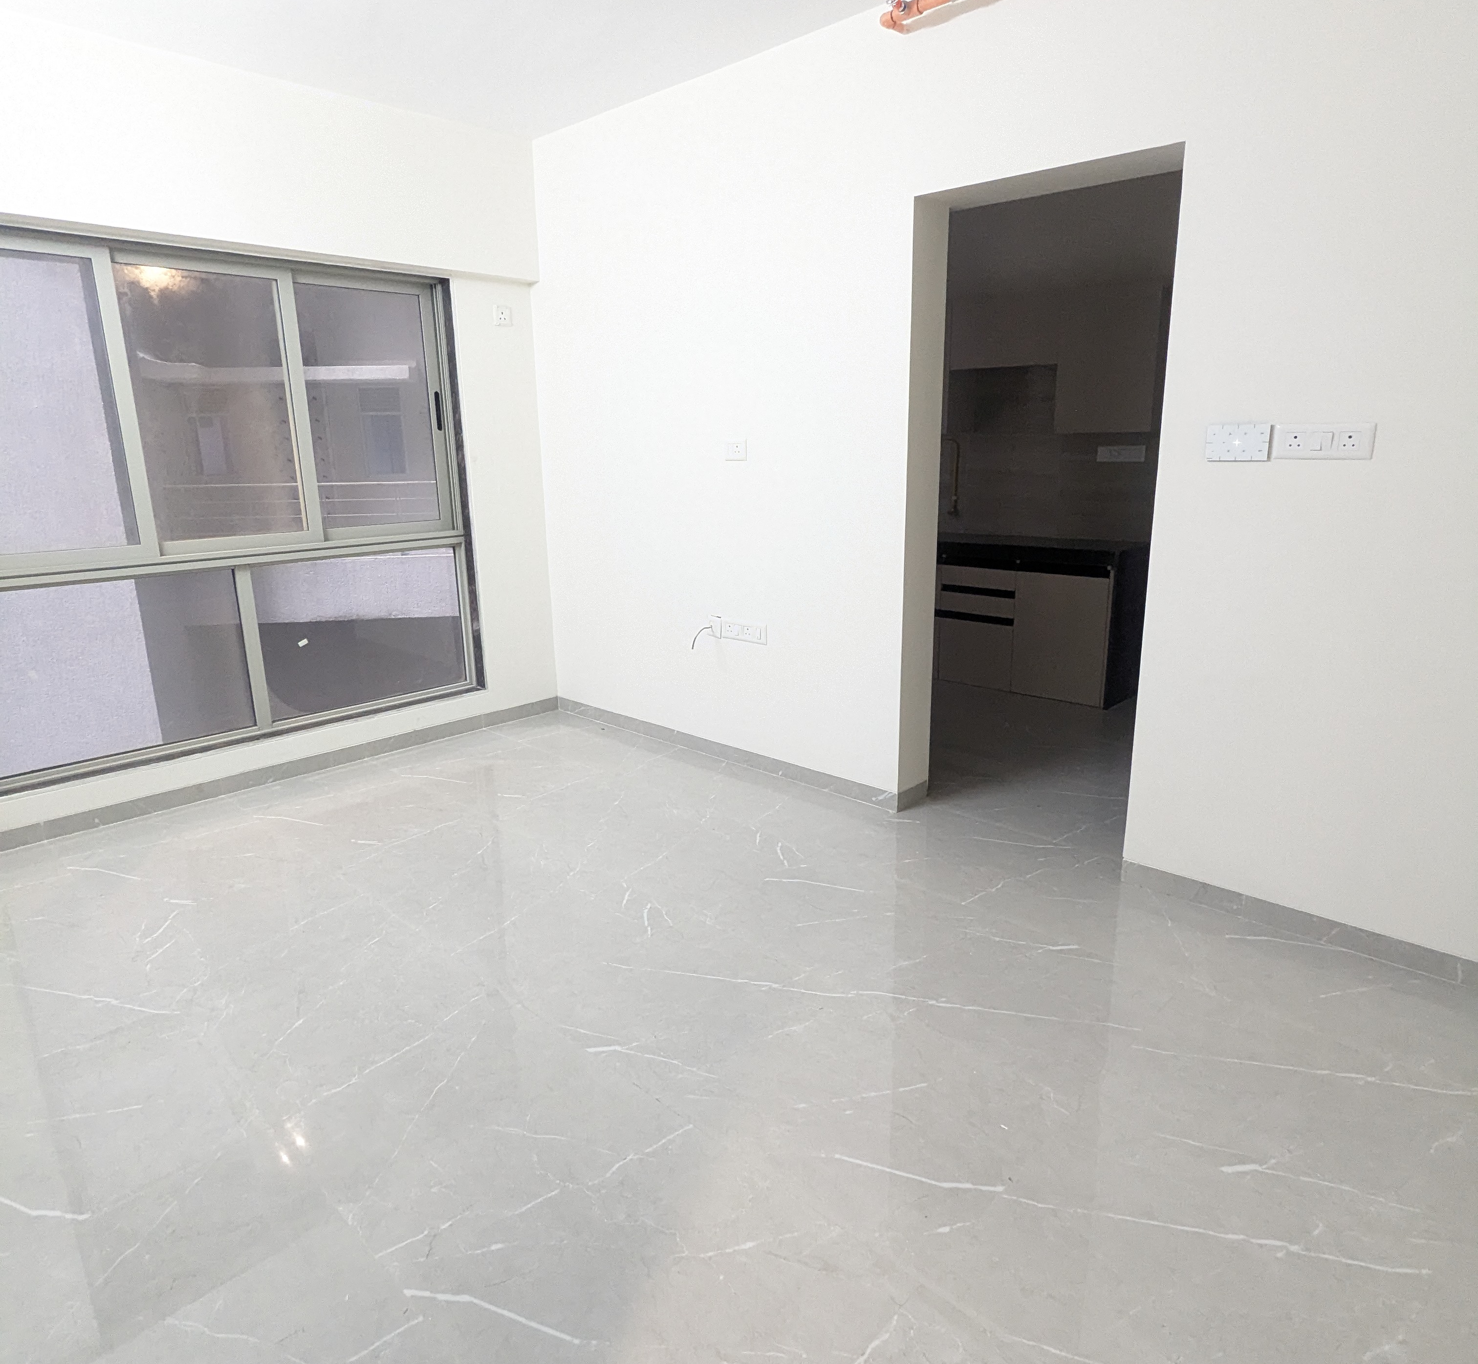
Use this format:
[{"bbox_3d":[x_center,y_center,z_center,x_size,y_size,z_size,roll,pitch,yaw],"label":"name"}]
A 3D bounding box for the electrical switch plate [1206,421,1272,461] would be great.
[{"bbox_3d":[1.336,-0.638,2.433,0.151,0.093,0.017,12,20,42],"label":"electrical switch plate"}]

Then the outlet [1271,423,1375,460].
[{"bbox_3d":[1.479,-0.606,2.303,0.218,0.087,0.014,12,20,42],"label":"outlet"}]

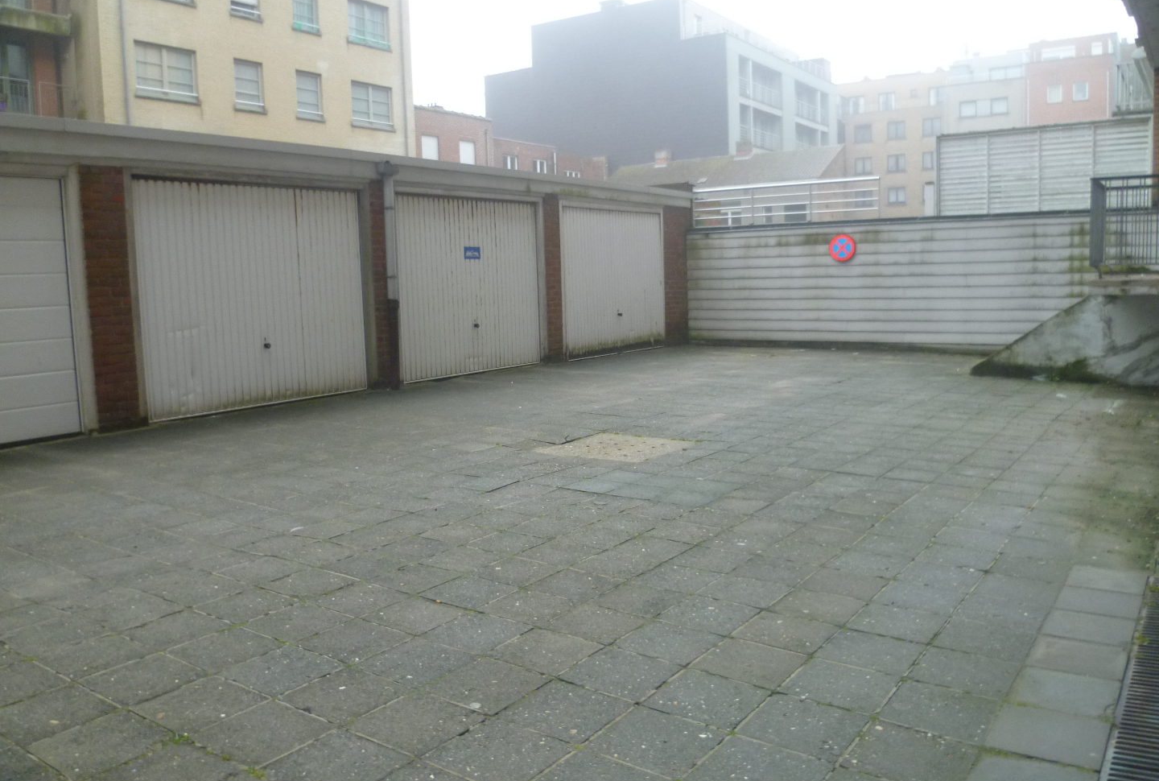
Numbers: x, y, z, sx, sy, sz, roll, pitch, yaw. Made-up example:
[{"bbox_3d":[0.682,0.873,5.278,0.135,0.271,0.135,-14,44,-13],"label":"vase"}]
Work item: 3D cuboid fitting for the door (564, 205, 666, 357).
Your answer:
[{"bbox_3d":[0.538,-1.575,13.714,0.070,2.080,2.506,4,9,36],"label":"door"}]

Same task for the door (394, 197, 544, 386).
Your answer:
[{"bbox_3d":[-1.271,-1.246,11.286,0.070,2.057,2.399,4,9,36],"label":"door"}]

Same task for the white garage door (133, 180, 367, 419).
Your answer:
[{"bbox_3d":[-3.020,-0.893,8.942,0.070,2.066,2.416,4,9,36],"label":"white garage door"}]

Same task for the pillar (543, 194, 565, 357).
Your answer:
[{"bbox_3d":[-0.437,-1.484,12.550,0.320,2.248,0.380,4,9,36],"label":"pillar"}]

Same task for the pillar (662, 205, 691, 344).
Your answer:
[{"bbox_3d":[1.459,-1.837,15.094,0.320,2.224,0.667,4,9,36],"label":"pillar"}]

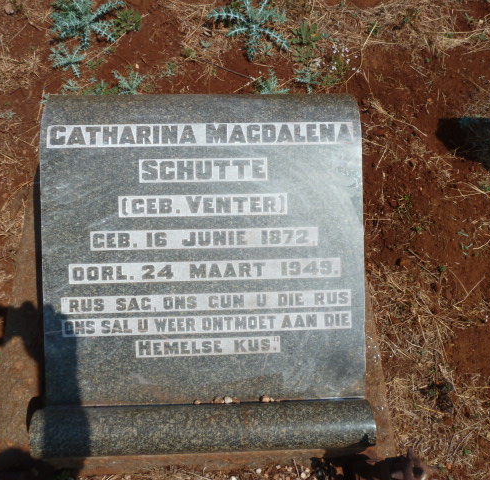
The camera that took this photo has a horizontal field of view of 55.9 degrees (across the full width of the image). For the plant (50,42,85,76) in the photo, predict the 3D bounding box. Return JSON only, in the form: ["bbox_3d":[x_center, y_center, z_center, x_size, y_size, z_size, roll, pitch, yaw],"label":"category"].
[{"bbox_3d":[-0.724,-0.733,1.886,0.145,0.060,0.135,0,65,0],"label":"plant"}]

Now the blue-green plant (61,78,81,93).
[{"bbox_3d":[-0.693,-0.615,1.845,0.080,0.035,0.065,0,65,0],"label":"blue-green plant"}]

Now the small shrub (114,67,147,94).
[{"bbox_3d":[-0.459,-0.626,1.837,0.130,0.060,0.125,0,65,0],"label":"small shrub"}]

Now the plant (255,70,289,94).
[{"bbox_3d":[0.109,-0.618,1.830,0.135,0.065,0.125,0,65,0],"label":"plant"}]

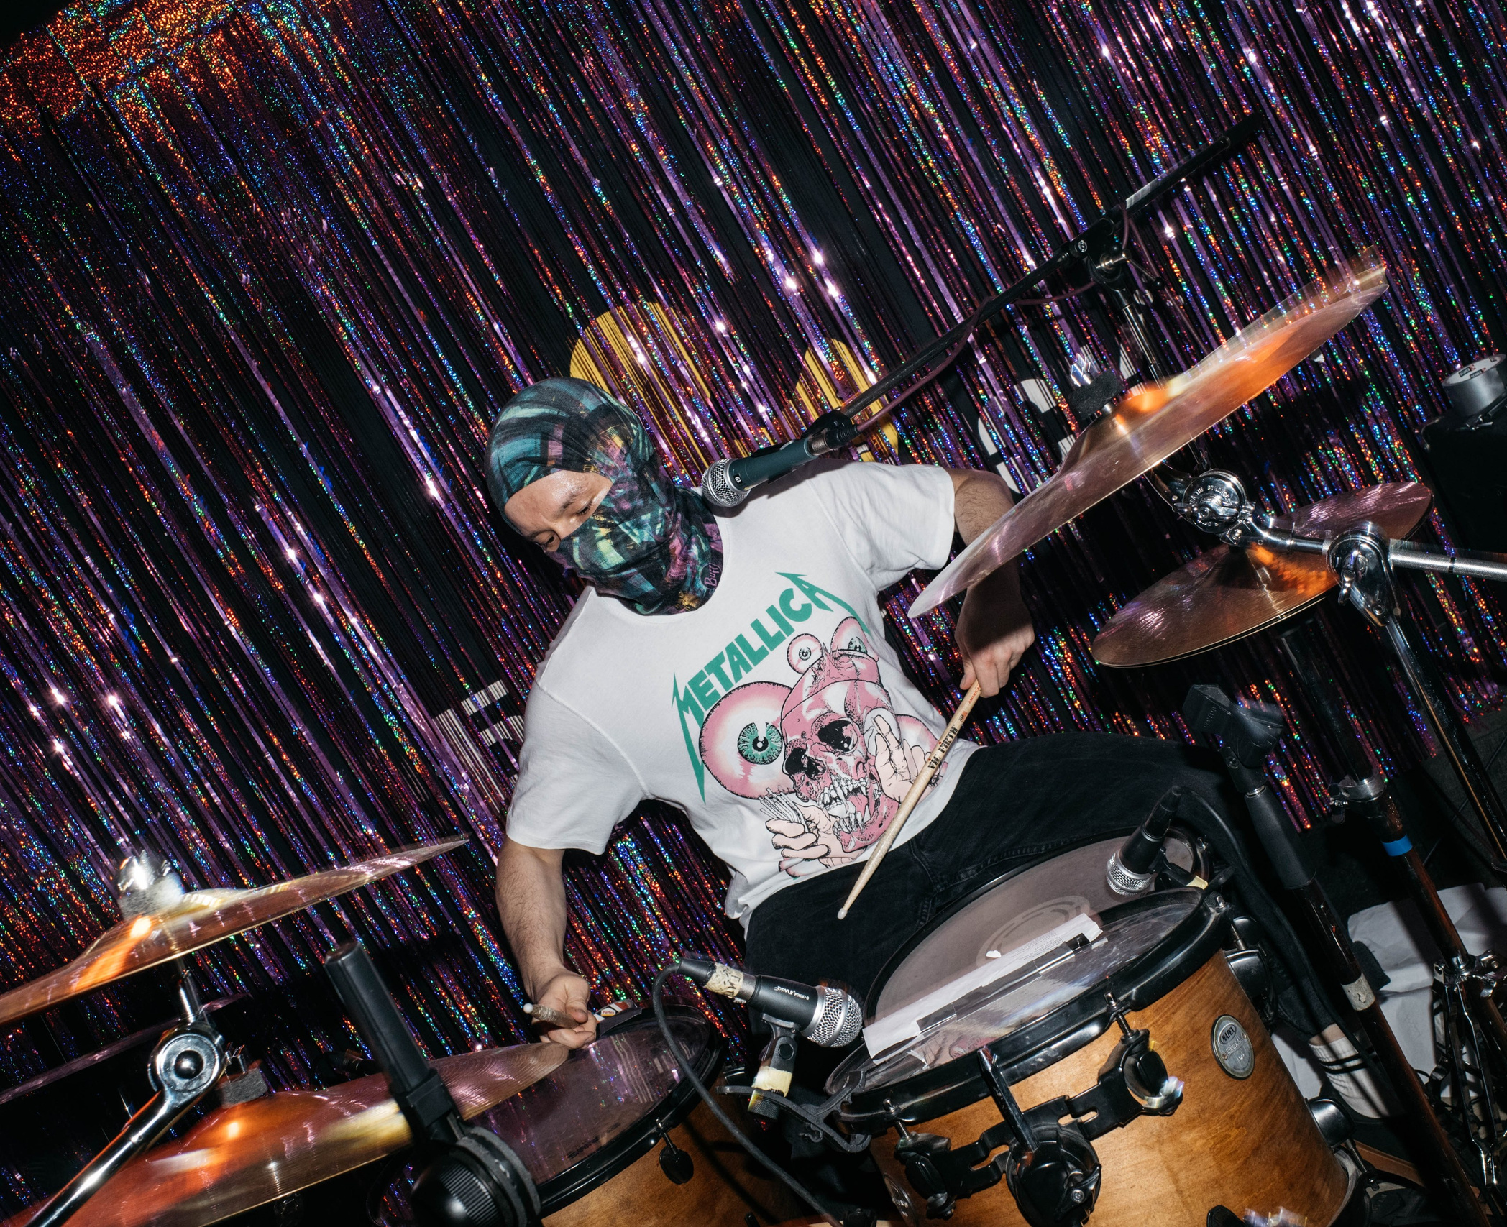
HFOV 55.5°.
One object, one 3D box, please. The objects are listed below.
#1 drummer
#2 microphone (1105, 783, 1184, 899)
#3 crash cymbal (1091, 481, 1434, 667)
[{"bbox_3d":[0.184,0.297,1.720,0.820,1.350,0.740,-30,7,0],"label":"drummer"},{"bbox_3d":[0.359,0.204,1.300,0.045,0.045,0.147,-37,-30,-42],"label":"microphone"},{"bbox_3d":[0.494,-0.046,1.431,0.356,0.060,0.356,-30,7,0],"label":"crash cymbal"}]

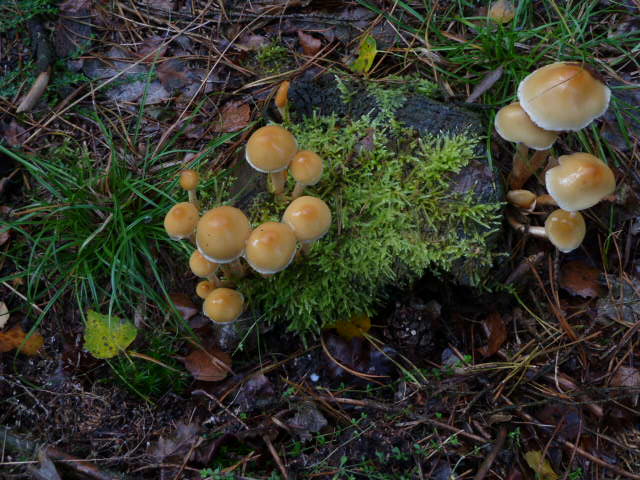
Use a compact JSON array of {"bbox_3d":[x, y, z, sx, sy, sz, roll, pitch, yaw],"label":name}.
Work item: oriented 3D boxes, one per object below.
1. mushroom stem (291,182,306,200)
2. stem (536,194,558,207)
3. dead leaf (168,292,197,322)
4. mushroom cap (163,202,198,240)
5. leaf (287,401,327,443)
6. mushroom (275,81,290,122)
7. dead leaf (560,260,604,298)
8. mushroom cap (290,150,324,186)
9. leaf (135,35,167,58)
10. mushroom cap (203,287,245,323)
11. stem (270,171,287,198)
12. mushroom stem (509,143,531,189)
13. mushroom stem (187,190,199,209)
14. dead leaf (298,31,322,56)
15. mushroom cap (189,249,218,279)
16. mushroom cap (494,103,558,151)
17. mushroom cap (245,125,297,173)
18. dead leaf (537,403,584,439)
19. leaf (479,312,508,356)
[{"bbox_3d":[-0.017,-0.040,0.594,0.007,0.028,0.007,10,59,-17],"label":"mushroom stem"},{"bbox_3d":[0.176,-0.031,0.565,0.032,0.008,0.008,-10,58,39],"label":"stem"},{"bbox_3d":[-0.103,0.050,0.556,0.021,0.009,0.019,0,57,0],"label":"dead leaf"},{"bbox_3d":[-0.108,-0.014,0.575,0.026,0.020,0.026,0,58,0],"label":"mushroom cap"},{"bbox_3d":[-0.009,0.125,0.510,0.029,0.008,0.027,0,57,0],"label":"leaf"},{"bbox_3d":[-0.030,-0.122,0.655,0.013,0.040,0.013,-1,41,1],"label":"mushroom"},{"bbox_3d":[0.194,0.029,0.546,0.030,0.010,0.028,0,68,0],"label":"dead leaf"},{"bbox_3d":[-0.009,-0.056,0.543,0.025,0.017,0.025,0,57,0],"label":"mushroom cap"},{"bbox_3d":[-0.162,-0.186,0.711,0.027,0.008,0.024,0,57,0],"label":"leaf"},{"bbox_3d":[-0.066,0.045,0.504,0.029,0.018,0.029,0,60,0],"label":"mushroom cap"},{"bbox_3d":[-0.034,-0.045,0.590,0.009,0.037,0.009,-2,55,3],"label":"stem"},{"bbox_3d":[0.155,-0.058,0.577,0.011,0.055,0.011,2,57,-4],"label":"mushroom stem"},{"bbox_3d":[-0.106,-0.034,0.626,0.006,0.027,0.006,-1,57,2],"label":"mushroom stem"},{"bbox_3d":[-0.009,-0.188,0.709,0.023,0.012,0.023,0,57,0],"label":"dead leaf"},{"bbox_3d":[-0.083,0.014,0.521,0.022,0.015,0.022,0,57,0],"label":"mushroom cap"},{"bbox_3d":[0.169,-0.097,0.593,0.052,0.025,0.052,0,57,0],"label":"mushroom cap"},{"bbox_3d":[-0.037,-0.072,0.544,0.039,0.023,0.039,0,57,0],"label":"mushroom cap"},{"bbox_3d":[0.159,0.121,0.492,0.028,0.008,0.026,0,57,0],"label":"dead leaf"},{"bbox_3d":[0.140,0.077,0.601,0.020,0.010,0.036,15,59,9],"label":"leaf"}]

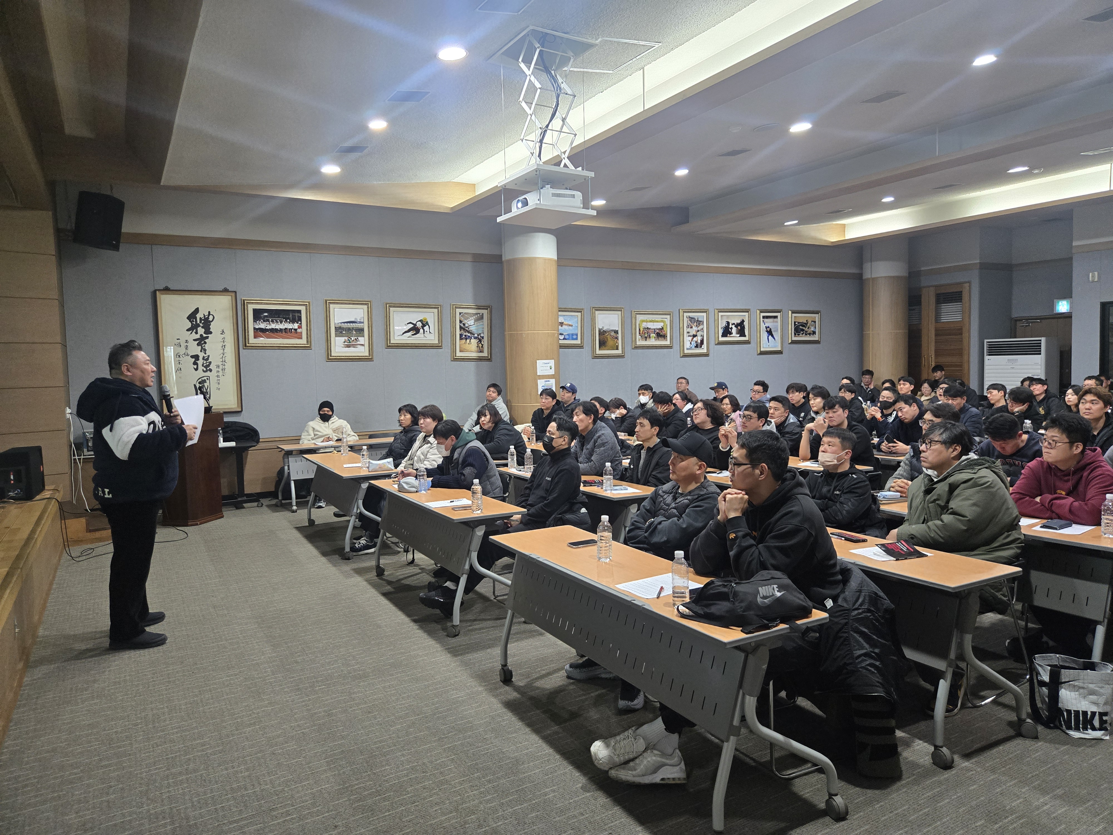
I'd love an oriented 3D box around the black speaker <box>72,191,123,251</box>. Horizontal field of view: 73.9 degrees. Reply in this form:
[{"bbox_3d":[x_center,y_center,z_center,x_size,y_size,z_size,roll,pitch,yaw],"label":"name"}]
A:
[{"bbox_3d":[-4.984,-2.127,8.050,0.330,0.543,0.366,9,3,-7],"label":"black speaker"}]

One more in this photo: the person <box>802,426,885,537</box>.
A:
[{"bbox_3d":[1.613,0.673,4.226,0.820,1.240,0.540,-4,5,-29],"label":"person"}]

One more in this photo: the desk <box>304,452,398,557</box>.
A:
[{"bbox_3d":[-1.949,0.801,7.110,0.570,0.745,1.738,-4,5,-29],"label":"desk"}]

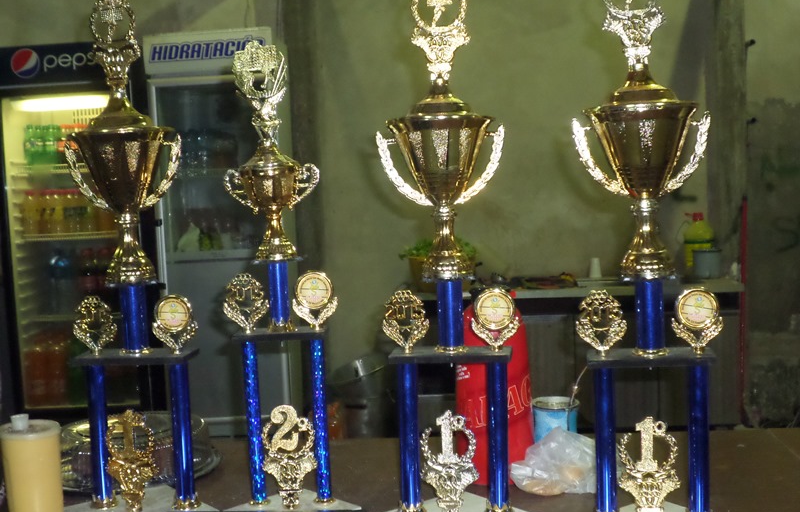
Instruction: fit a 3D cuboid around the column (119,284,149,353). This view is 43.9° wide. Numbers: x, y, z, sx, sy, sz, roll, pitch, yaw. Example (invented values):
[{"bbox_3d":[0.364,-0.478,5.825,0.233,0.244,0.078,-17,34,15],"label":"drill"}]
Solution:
[{"bbox_3d":[-0.403,0.093,1.506,0.043,0.106,0.043,-3,6,-7],"label":"column"}]

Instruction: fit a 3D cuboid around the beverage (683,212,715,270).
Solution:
[{"bbox_3d":[1.321,-0.049,4.385,0.130,0.282,0.120,-2,6,0],"label":"beverage"}]

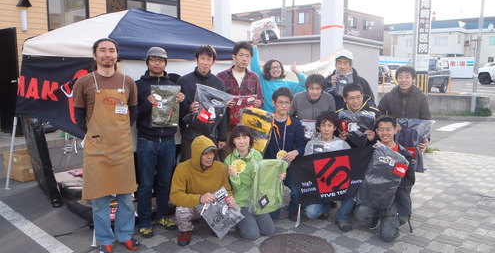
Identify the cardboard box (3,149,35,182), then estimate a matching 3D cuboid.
[{"bbox_3d":[-3.173,0.550,5.747,0.488,0.363,0.360,5,10,32],"label":"cardboard box"}]

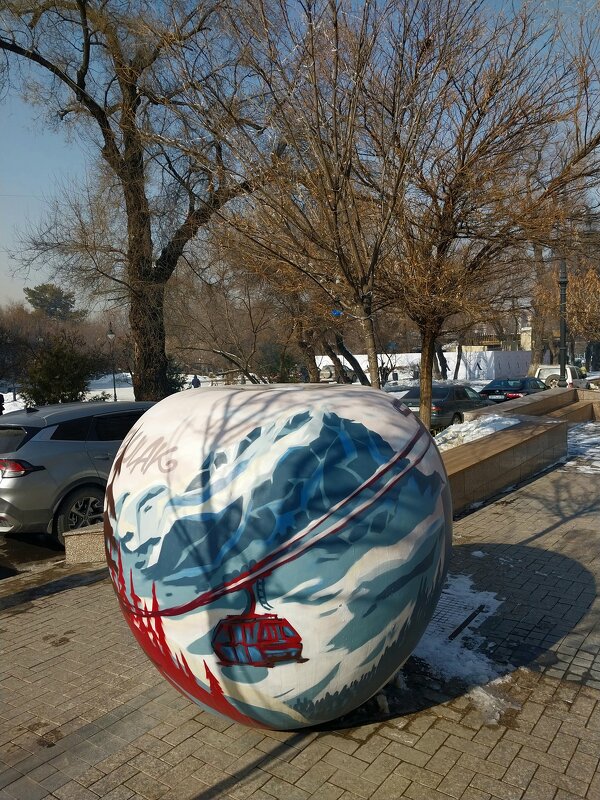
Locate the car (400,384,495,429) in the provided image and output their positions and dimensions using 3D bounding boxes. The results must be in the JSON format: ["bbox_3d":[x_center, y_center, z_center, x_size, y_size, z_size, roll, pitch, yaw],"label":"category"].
[{"bbox_3d":[4.676,0.212,19.136,1.780,1.420,4.720,0,4,37],"label":"car"}]

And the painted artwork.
[{"bbox_3d":[-0.105,0.758,3.370,1.860,1.670,1.860,-2,3,-2],"label":"painted artwork"}]

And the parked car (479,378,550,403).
[{"bbox_3d":[8.601,-0.154,23.763,1.830,1.460,4.800,0,4,37],"label":"parked car"}]

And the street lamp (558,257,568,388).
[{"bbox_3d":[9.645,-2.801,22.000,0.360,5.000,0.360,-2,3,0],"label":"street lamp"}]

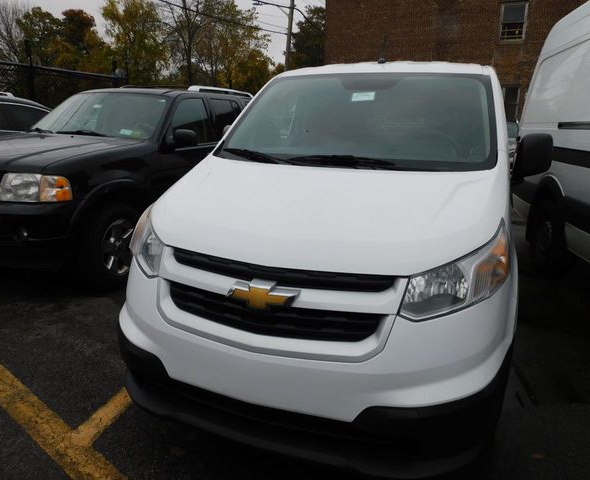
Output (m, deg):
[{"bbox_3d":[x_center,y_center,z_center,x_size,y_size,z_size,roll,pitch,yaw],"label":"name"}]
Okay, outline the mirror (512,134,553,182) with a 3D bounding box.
[{"bbox_3d":[1.228,-0.428,2.300,0.175,0.245,0.140,7,15,20],"label":"mirror"}]

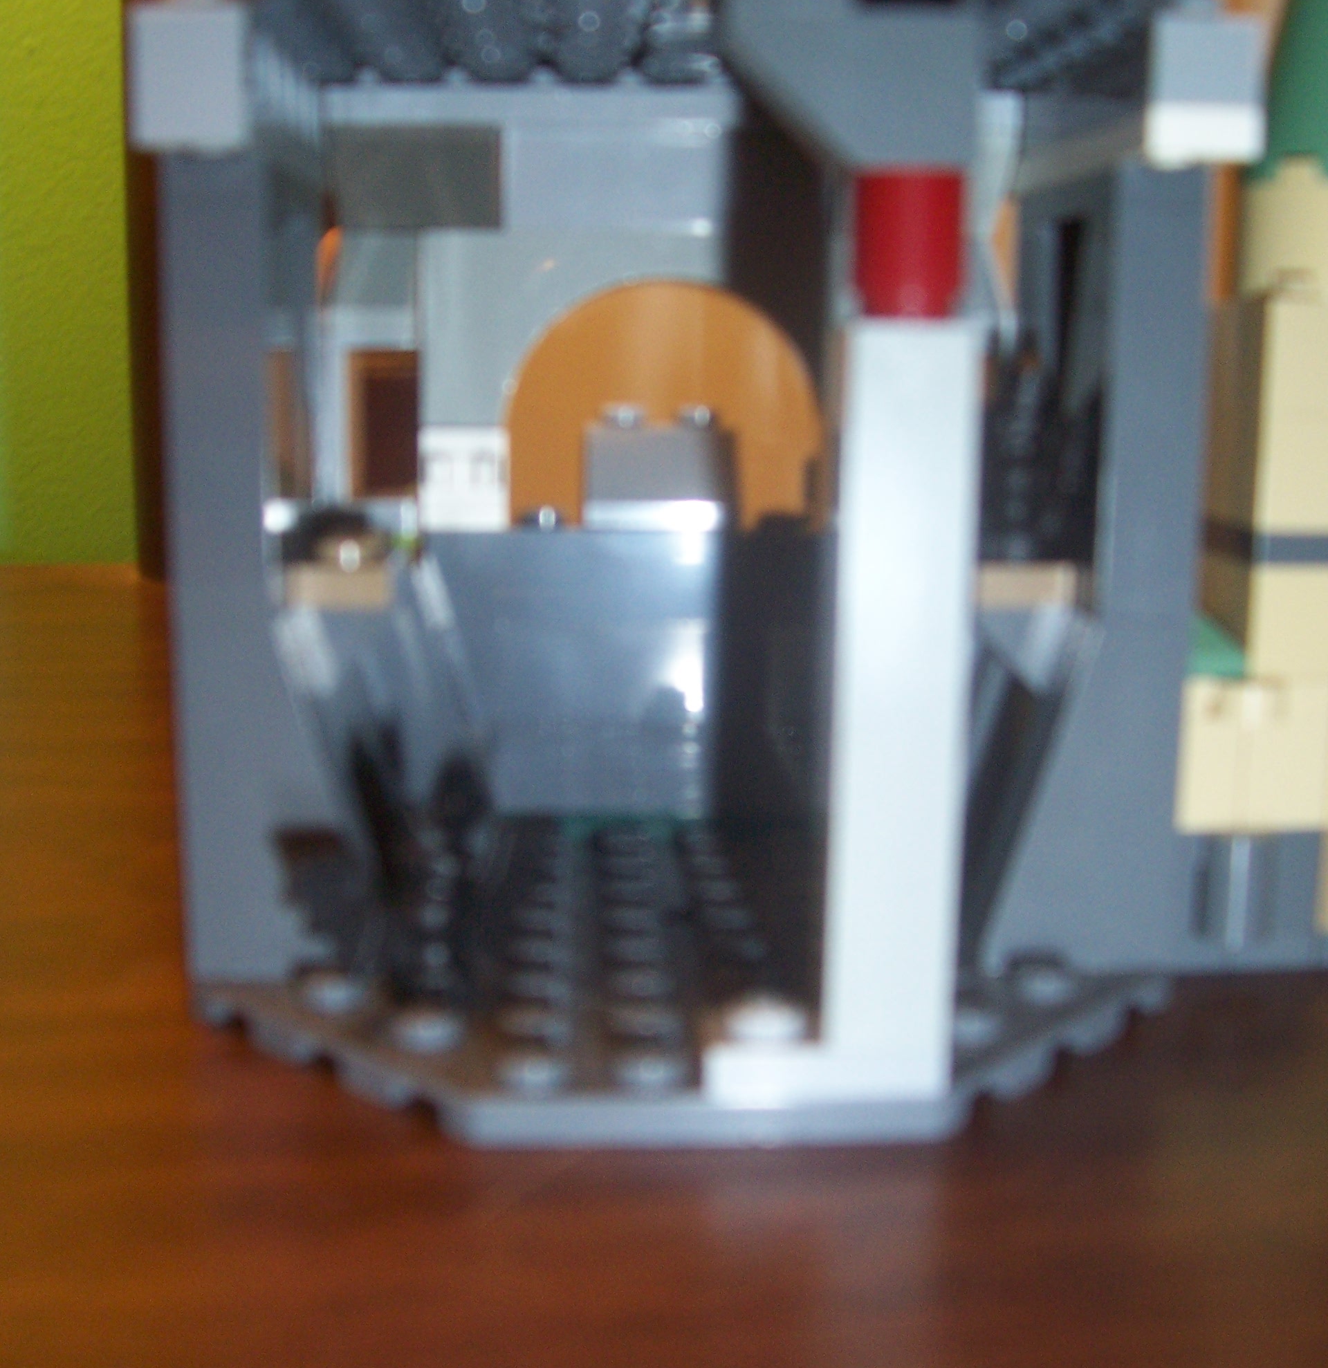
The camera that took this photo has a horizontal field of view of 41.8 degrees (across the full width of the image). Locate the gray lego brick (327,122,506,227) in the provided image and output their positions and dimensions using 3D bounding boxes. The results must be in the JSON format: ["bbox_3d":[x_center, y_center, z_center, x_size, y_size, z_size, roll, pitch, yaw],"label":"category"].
[{"bbox_3d":[-0.023,-0.047,0.164,0.016,0.010,0.008,0,9,-3],"label":"gray lego brick"}]

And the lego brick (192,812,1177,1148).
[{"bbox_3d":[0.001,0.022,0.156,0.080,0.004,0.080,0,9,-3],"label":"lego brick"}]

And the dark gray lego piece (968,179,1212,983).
[{"bbox_3d":[0.034,-0.008,0.142,0.016,0.064,0.009,0,9,-3],"label":"dark gray lego piece"}]

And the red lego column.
[{"bbox_3d":[0.016,-0.028,0.112,0.008,0.010,0.008,0,9,-3],"label":"red lego column"}]

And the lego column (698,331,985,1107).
[{"bbox_3d":[0.011,0.002,0.117,0.016,0.051,0.008,0,9,-3],"label":"lego column"}]

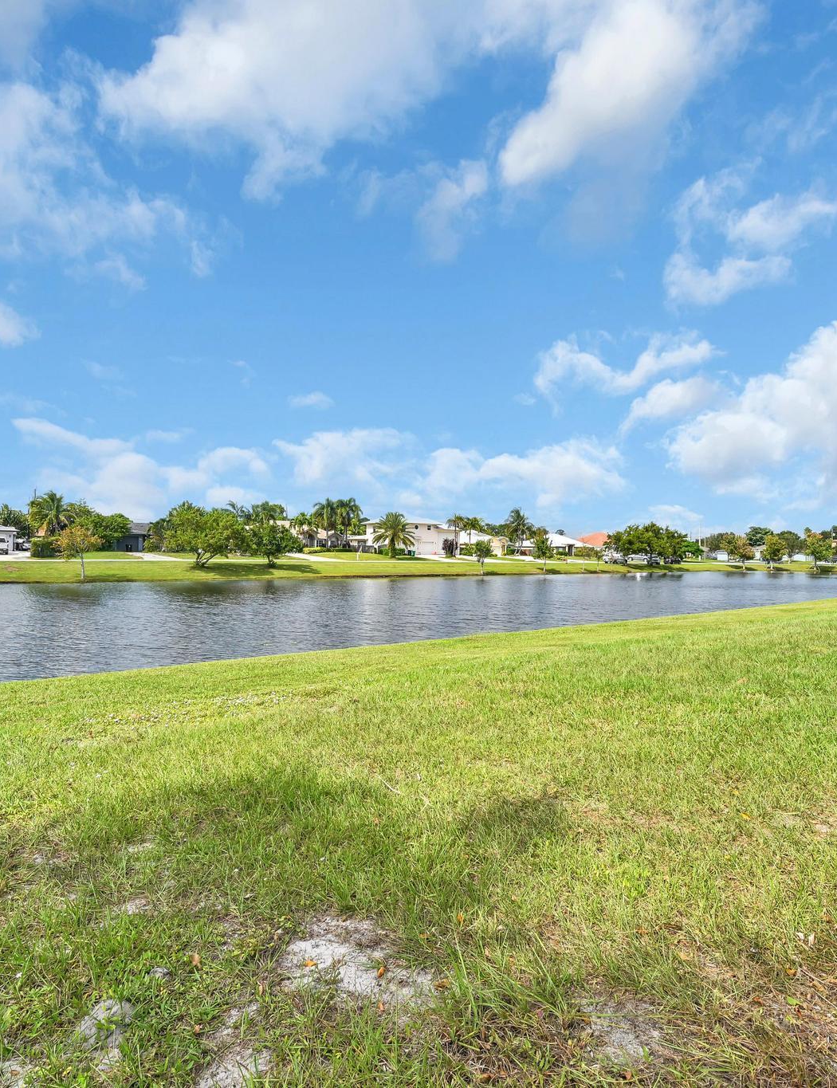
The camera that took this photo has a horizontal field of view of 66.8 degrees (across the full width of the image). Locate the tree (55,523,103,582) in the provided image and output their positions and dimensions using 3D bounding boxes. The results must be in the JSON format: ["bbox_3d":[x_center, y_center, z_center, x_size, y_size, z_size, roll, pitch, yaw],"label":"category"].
[{"bbox_3d":[-28.385,0.666,53.000,3.600,4.950,3.600,1,-2,-38],"label":"tree"}]

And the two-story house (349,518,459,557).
[{"bbox_3d":[-3.228,-1.476,122.344,15.500,7.300,13.500,1,-2,-39],"label":"two-story house"}]

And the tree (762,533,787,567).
[{"bbox_3d":[68.828,1.422,123.000,4.600,6.550,4.600,0,-1,29],"label":"tree"}]

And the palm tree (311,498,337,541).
[{"bbox_3d":[-15.587,-3.387,107.000,4.700,8.710,4.700,0,-1,-8],"label":"palm tree"}]

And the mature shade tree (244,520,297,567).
[{"bbox_3d":[-16.060,0.000,69.500,5.800,5.030,5.800,1,-2,-35],"label":"mature shade tree"}]

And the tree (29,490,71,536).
[{"bbox_3d":[-45.504,-2.722,78.500,4.800,7.810,4.800,1,-1,-30],"label":"tree"}]

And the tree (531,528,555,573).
[{"bbox_3d":[17.528,0.894,89.000,3.400,6.080,3.400,0,-2,0],"label":"tree"}]

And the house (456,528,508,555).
[{"bbox_3d":[10.978,-0.173,115.000,12.500,4.970,11.000,1,-2,-38],"label":"house"}]

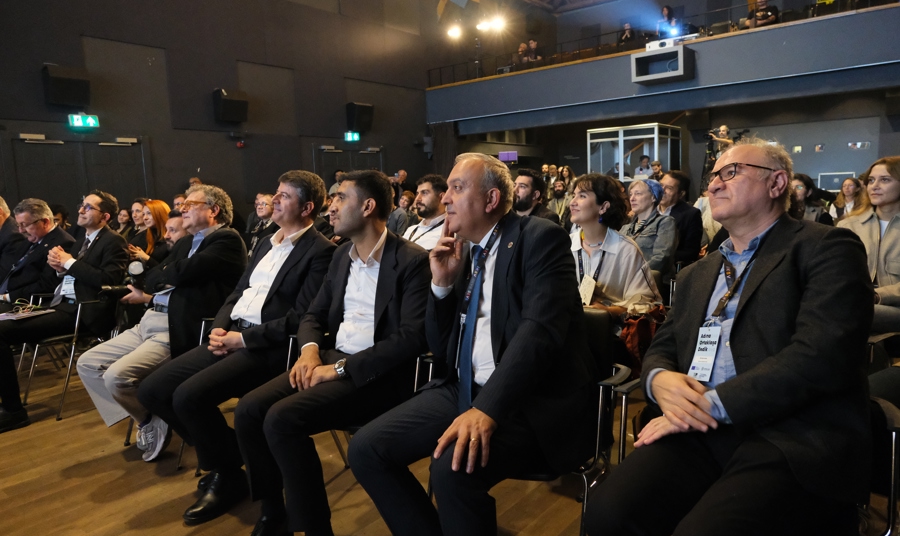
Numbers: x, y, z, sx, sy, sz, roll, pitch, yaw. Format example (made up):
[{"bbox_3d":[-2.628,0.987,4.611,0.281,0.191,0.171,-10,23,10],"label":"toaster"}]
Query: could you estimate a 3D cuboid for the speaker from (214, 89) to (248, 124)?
[{"bbox_3d":[-3.638,-2.693,9.944,0.310,0.480,0.480,18,19,37],"label":"speaker"}]

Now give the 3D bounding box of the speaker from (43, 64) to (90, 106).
[{"bbox_3d":[-5.118,-2.432,8.018,0.310,0.480,0.480,18,19,37],"label":"speaker"}]

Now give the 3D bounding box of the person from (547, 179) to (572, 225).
[{"bbox_3d":[1.657,-0.706,9.391,0.550,1.300,0.840,3,9,38],"label":"person"}]

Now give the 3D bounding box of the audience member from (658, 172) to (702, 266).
[{"bbox_3d":[1.487,-0.021,4.069,0.540,1.280,0.800,3,9,37],"label":"audience member"}]

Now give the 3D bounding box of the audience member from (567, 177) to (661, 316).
[{"bbox_3d":[0.685,0.205,2.714,0.520,1.240,0.820,3,9,38],"label":"audience member"}]

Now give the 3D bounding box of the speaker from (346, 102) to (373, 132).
[{"bbox_3d":[-1.833,-3.083,12.289,0.310,0.480,0.480,17,18,34],"label":"speaker"}]

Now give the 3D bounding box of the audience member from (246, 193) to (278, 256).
[{"bbox_3d":[-1.845,-0.049,5.610,0.500,1.250,0.780,3,9,37],"label":"audience member"}]

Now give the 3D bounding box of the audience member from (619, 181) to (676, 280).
[{"bbox_3d":[1.092,0.100,3.502,0.500,1.220,0.800,3,9,37],"label":"audience member"}]

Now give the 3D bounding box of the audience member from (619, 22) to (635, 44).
[{"bbox_3d":[3.949,-4.917,13.565,0.500,1.280,0.820,3,9,38],"label":"audience member"}]

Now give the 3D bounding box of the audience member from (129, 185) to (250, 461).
[{"bbox_3d":[-1.327,0.239,2.922,0.580,1.285,0.860,3,9,38],"label":"audience member"}]

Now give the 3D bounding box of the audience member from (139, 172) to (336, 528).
[{"bbox_3d":[-0.847,0.249,2.545,0.560,1.320,0.860,3,9,38],"label":"audience member"}]

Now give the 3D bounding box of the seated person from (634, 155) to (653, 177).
[{"bbox_3d":[4.307,-1.843,13.385,0.520,1.300,0.820,3,9,38],"label":"seated person"}]

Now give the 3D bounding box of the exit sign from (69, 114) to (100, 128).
[{"bbox_3d":[-5.070,-2.039,8.322,0.060,0.170,0.360,4,10,41],"label":"exit sign"}]

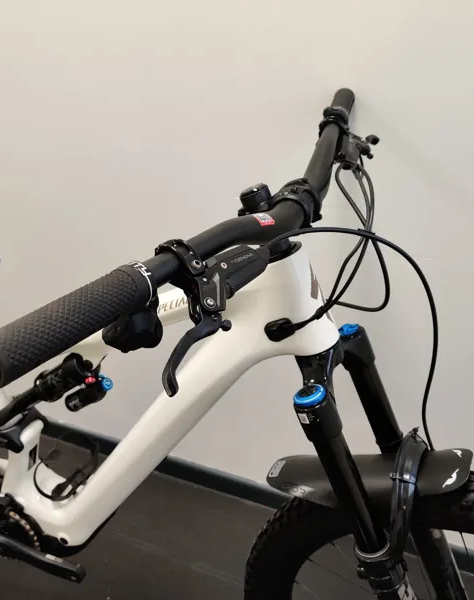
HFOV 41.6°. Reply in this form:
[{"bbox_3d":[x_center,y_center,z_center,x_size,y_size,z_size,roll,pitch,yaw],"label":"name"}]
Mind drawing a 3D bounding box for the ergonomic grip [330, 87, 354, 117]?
[{"bbox_3d":[0.159,-0.294,0.936,0.033,0.033,0.135,7,34,13],"label":"ergonomic grip"}]

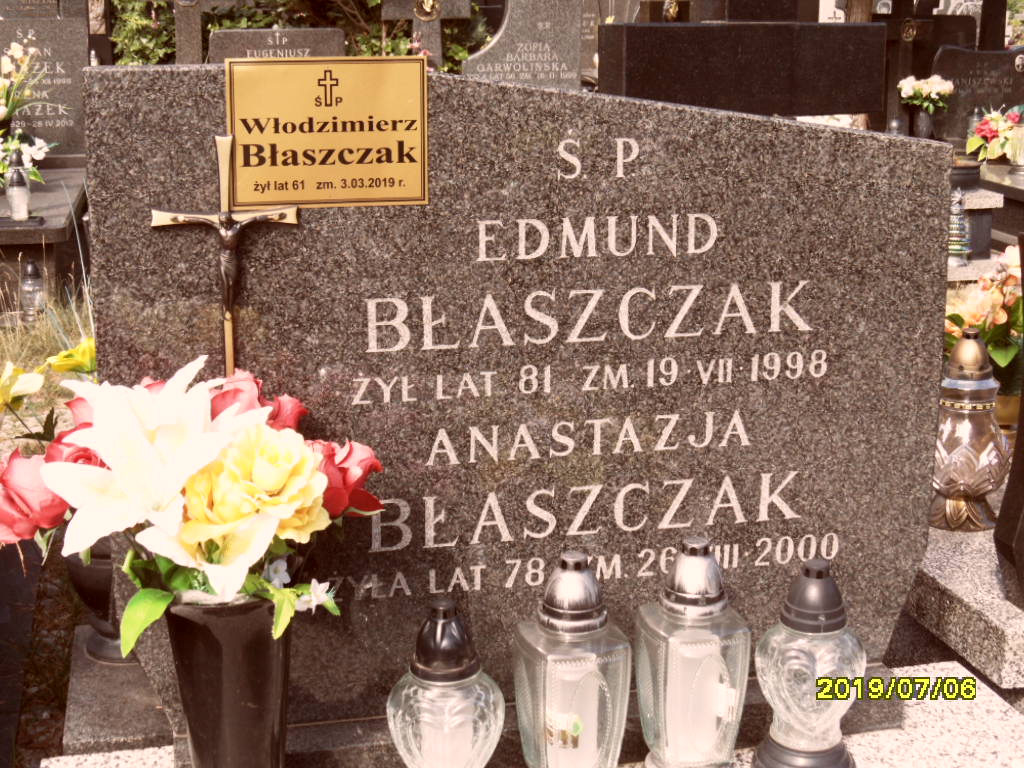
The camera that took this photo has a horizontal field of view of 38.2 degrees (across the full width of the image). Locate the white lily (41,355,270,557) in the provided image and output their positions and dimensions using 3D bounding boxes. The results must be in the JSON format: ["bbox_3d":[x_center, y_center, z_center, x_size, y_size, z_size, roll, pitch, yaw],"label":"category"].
[{"bbox_3d":[-0.330,0.066,1.370,0.210,0.185,0.110,-2,14,-7],"label":"white lily"}]

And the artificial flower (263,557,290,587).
[{"bbox_3d":[-0.234,0.188,1.470,0.028,0.030,0.018,-1,14,-6],"label":"artificial flower"}]

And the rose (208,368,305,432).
[{"bbox_3d":[-0.251,0.018,1.450,0.092,0.070,0.070,-2,14,-8],"label":"rose"}]

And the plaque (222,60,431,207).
[{"bbox_3d":[-0.183,-0.251,1.480,0.200,0.150,0.008,-3,16,-12],"label":"plaque"}]

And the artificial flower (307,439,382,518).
[{"bbox_3d":[-0.166,0.093,1.460,0.078,0.080,0.075,-4,15,-17],"label":"artificial flower"}]

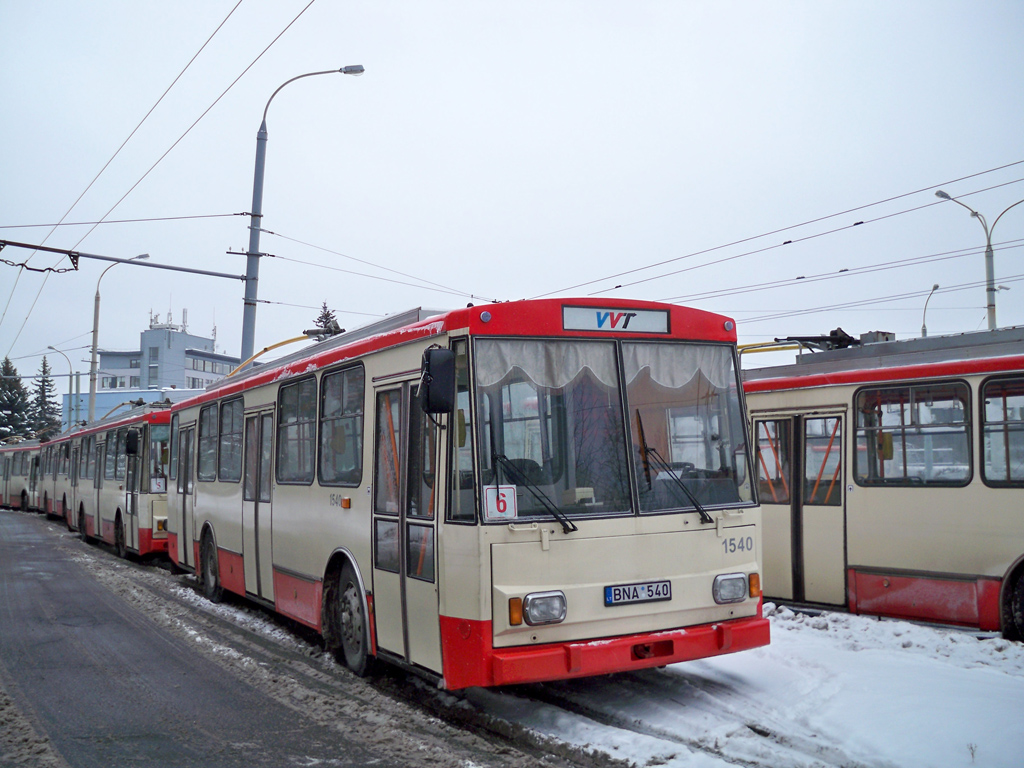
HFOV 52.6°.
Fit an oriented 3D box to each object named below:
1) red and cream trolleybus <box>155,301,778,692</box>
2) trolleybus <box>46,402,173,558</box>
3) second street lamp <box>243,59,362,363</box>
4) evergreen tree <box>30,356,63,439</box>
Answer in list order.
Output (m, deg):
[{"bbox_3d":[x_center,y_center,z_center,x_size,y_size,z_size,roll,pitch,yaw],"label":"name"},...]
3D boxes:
[{"bbox_3d":[-1.758,1.123,12.142,2.520,3.200,11.360,1,-5,-28],"label":"red and cream trolleybus"},{"bbox_3d":[-8.206,2.170,23.879,2.520,3.200,11.340,1,-5,-30],"label":"trolleybus"},{"bbox_3d":[-5.283,-2.164,25.549,3.100,12.000,0.400,2,-5,-30],"label":"second street lamp"},{"bbox_3d":[-36.021,2.993,79.641,3.400,10.260,3.400,1,-4,-24],"label":"evergreen tree"}]

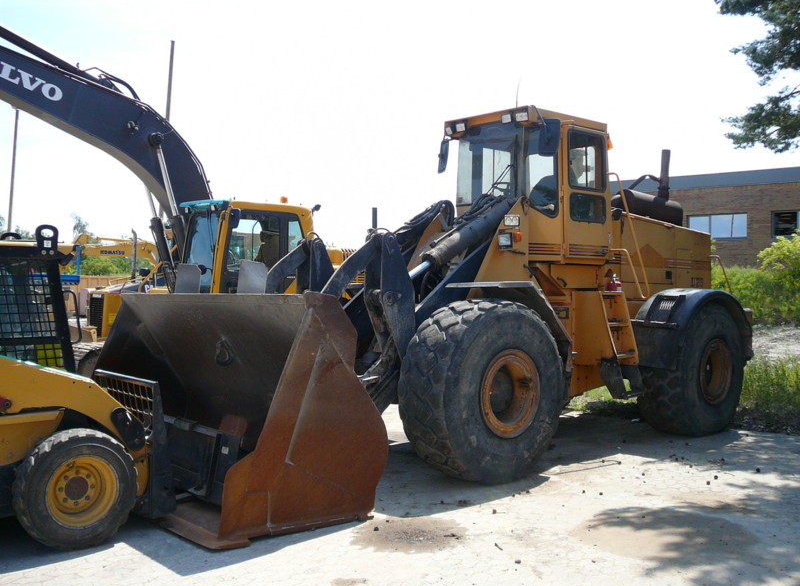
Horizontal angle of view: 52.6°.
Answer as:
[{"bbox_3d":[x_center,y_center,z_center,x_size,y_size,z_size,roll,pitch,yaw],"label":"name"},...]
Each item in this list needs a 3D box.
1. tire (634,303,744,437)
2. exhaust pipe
[{"bbox_3d":[3.456,0.900,9.585,1.580,1.580,0.630,1,0,-42],"label":"tire"},{"bbox_3d":[3.622,-1.612,11.098,0.140,0.700,0.140,4,0,-42],"label":"exhaust pipe"}]

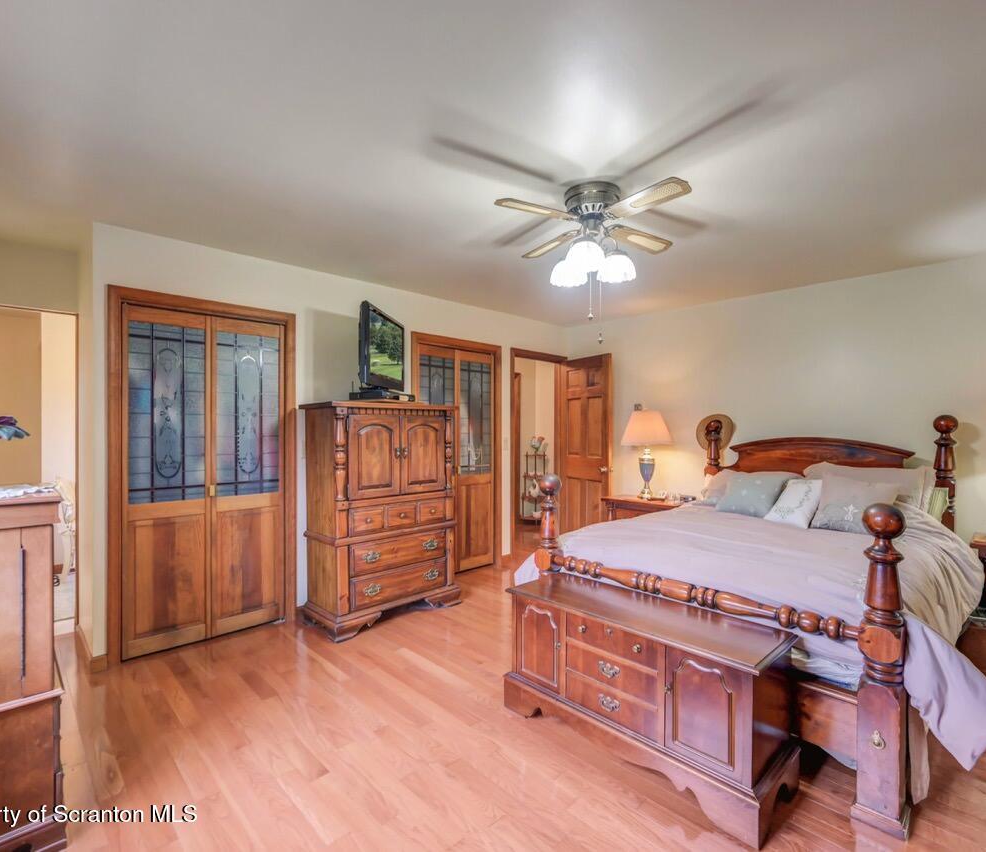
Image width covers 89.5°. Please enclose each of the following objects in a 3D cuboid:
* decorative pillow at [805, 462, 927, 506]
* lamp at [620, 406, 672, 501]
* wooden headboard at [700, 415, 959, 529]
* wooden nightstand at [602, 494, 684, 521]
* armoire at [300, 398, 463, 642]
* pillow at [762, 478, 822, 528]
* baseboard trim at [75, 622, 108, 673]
[{"bbox_3d":[2.382,0.447,3.232,0.670,0.450,0.170,0,-30,46],"label":"decorative pillow"},{"bbox_3d":[1.373,0.251,4.447,0.440,0.810,0.440,0,0,-44],"label":"lamp"},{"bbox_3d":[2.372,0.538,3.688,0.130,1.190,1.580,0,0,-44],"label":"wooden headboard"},{"bbox_3d":[1.372,0.992,4.374,0.410,0.675,0.680,0,0,-44],"label":"wooden nightstand"},{"bbox_3d":[-0.801,0.593,3.593,1.000,1.475,0.630,0,0,-44],"label":"armoire"},{"bbox_3d":[1.982,0.502,3.220,0.120,0.320,0.310,32,-6,-15],"label":"pillow"},{"bbox_3d":[-2.374,1.289,2.945,0.100,0.085,0.700,0,0,-44],"label":"baseboard trim"}]

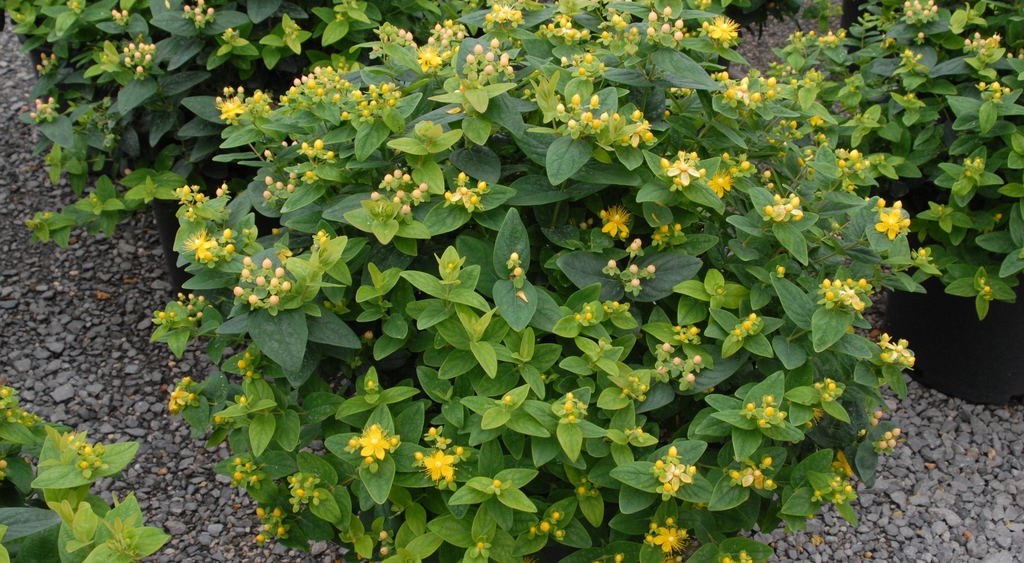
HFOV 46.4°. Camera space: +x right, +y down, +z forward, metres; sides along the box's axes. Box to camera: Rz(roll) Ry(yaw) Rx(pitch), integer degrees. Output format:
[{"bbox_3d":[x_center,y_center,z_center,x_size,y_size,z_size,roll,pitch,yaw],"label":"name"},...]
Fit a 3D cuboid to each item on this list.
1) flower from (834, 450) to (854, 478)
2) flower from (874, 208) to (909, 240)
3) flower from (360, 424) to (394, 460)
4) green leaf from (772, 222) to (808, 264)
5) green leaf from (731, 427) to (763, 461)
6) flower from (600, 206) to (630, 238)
[{"bbox_3d":[0.325,0.178,1.170,0.026,0.026,0.018,14,6,23],"label":"flower"},{"bbox_3d":[0.376,-0.058,1.190,0.029,0.017,0.029,2,75,4],"label":"flower"},{"bbox_3d":[-0.137,0.161,1.200,0.033,0.018,0.034,0,77,-7],"label":"flower"},{"bbox_3d":[0.303,-0.042,1.300,0.028,0.013,0.055,-34,78,1],"label":"green leaf"},{"bbox_3d":[0.233,0.163,1.200,0.031,0.010,0.044,17,51,13],"label":"green leaf"},{"bbox_3d":[0.096,-0.055,1.110,0.030,0.020,0.030,-4,53,-6],"label":"flower"}]

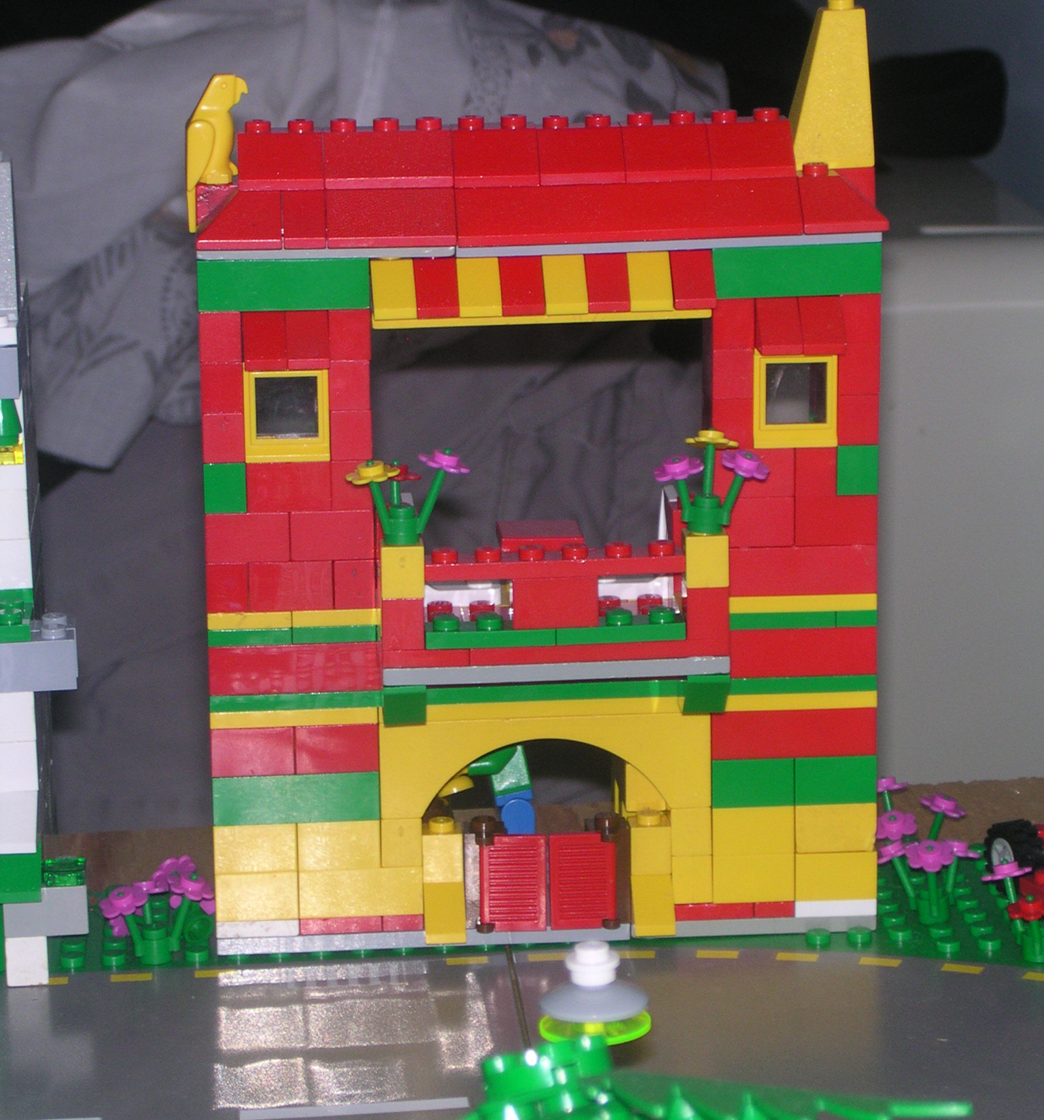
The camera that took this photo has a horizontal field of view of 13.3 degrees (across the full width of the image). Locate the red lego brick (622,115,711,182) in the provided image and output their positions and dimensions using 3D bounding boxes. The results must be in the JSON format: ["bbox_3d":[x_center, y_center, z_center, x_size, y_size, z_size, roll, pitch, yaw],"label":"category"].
[{"bbox_3d":[0.027,-0.078,0.841,0.016,0.011,0.016,-2,12,-5],"label":"red lego brick"}]

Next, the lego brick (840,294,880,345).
[{"bbox_3d":[0.063,-0.046,0.845,0.008,0.010,0.009,-2,12,-5],"label":"lego brick"}]

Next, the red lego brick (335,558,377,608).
[{"bbox_3d":[-0.032,0.003,0.850,0.008,0.010,0.011,-2,12,-4],"label":"red lego brick"}]

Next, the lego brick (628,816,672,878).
[{"bbox_3d":[0.025,0.055,0.864,0.008,0.011,0.008,-2,12,-5],"label":"lego brick"}]

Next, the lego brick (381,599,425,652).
[{"bbox_3d":[-0.022,0.011,0.825,0.008,0.010,0.008,-2,12,-5],"label":"lego brick"}]

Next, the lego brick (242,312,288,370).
[{"bbox_3d":[-0.048,-0.042,0.833,0.008,0.010,0.016,-2,12,-5],"label":"lego brick"}]

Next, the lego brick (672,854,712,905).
[{"bbox_3d":[0.032,0.061,0.867,0.008,0.010,0.010,-2,12,-5],"label":"lego brick"}]

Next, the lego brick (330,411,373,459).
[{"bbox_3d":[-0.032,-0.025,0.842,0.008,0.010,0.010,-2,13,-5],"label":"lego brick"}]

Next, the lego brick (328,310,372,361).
[{"bbox_3d":[-0.033,-0.044,0.840,0.008,0.010,0.011,-2,12,-4],"label":"lego brick"}]

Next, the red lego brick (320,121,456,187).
[{"bbox_3d":[-0.025,-0.076,0.836,0.024,0.011,0.016,-2,12,-4],"label":"red lego brick"}]

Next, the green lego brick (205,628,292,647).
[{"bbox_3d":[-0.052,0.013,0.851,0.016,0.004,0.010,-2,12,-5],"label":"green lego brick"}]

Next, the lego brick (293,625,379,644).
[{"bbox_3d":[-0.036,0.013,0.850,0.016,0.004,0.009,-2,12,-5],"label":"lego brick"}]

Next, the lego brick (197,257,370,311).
[{"bbox_3d":[-0.045,-0.052,0.836,0.032,0.010,0.009,-2,12,-5],"label":"lego brick"}]

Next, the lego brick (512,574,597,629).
[{"bbox_3d":[0.006,0.007,0.829,0.016,0.010,0.008,-2,12,-5],"label":"lego brick"}]

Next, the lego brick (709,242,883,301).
[{"bbox_3d":[0.051,-0.055,0.842,0.032,0.010,0.009,-2,13,-5],"label":"lego brick"}]

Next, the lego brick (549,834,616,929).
[{"bbox_3d":[0.012,0.062,0.857,0.013,0.019,0.003,-2,12,-5],"label":"lego brick"}]

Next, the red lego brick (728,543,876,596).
[{"bbox_3d":[0.052,0.001,0.855,0.032,0.010,0.009,-2,13,-5],"label":"red lego brick"}]

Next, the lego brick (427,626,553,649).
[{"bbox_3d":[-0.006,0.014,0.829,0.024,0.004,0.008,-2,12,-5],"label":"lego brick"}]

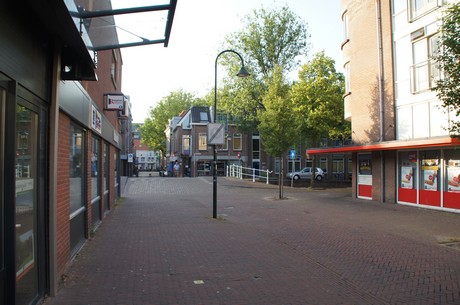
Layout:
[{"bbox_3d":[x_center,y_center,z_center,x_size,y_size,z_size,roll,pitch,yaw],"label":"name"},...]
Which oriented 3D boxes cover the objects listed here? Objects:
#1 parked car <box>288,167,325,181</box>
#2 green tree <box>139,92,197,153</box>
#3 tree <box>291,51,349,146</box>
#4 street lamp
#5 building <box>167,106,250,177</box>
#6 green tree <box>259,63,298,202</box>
[{"bbox_3d":[8.224,2.367,37.528,4.050,1.440,1.700,1,-2,-6],"label":"parked car"},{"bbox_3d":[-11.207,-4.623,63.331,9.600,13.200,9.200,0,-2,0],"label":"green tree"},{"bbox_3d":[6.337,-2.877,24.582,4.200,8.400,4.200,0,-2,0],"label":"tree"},{"bbox_3d":[0.028,-0.568,10.640,1.130,5.150,0.420,0,-2,0],"label":"street lamp"},{"bbox_3d":[-2.950,-1.169,46.062,8.600,8.700,9.600,1,-2,-12],"label":"building"},{"bbox_3d":[2.412,-0.986,16.945,2.000,6.500,2.000,0,-2,0],"label":"green tree"}]

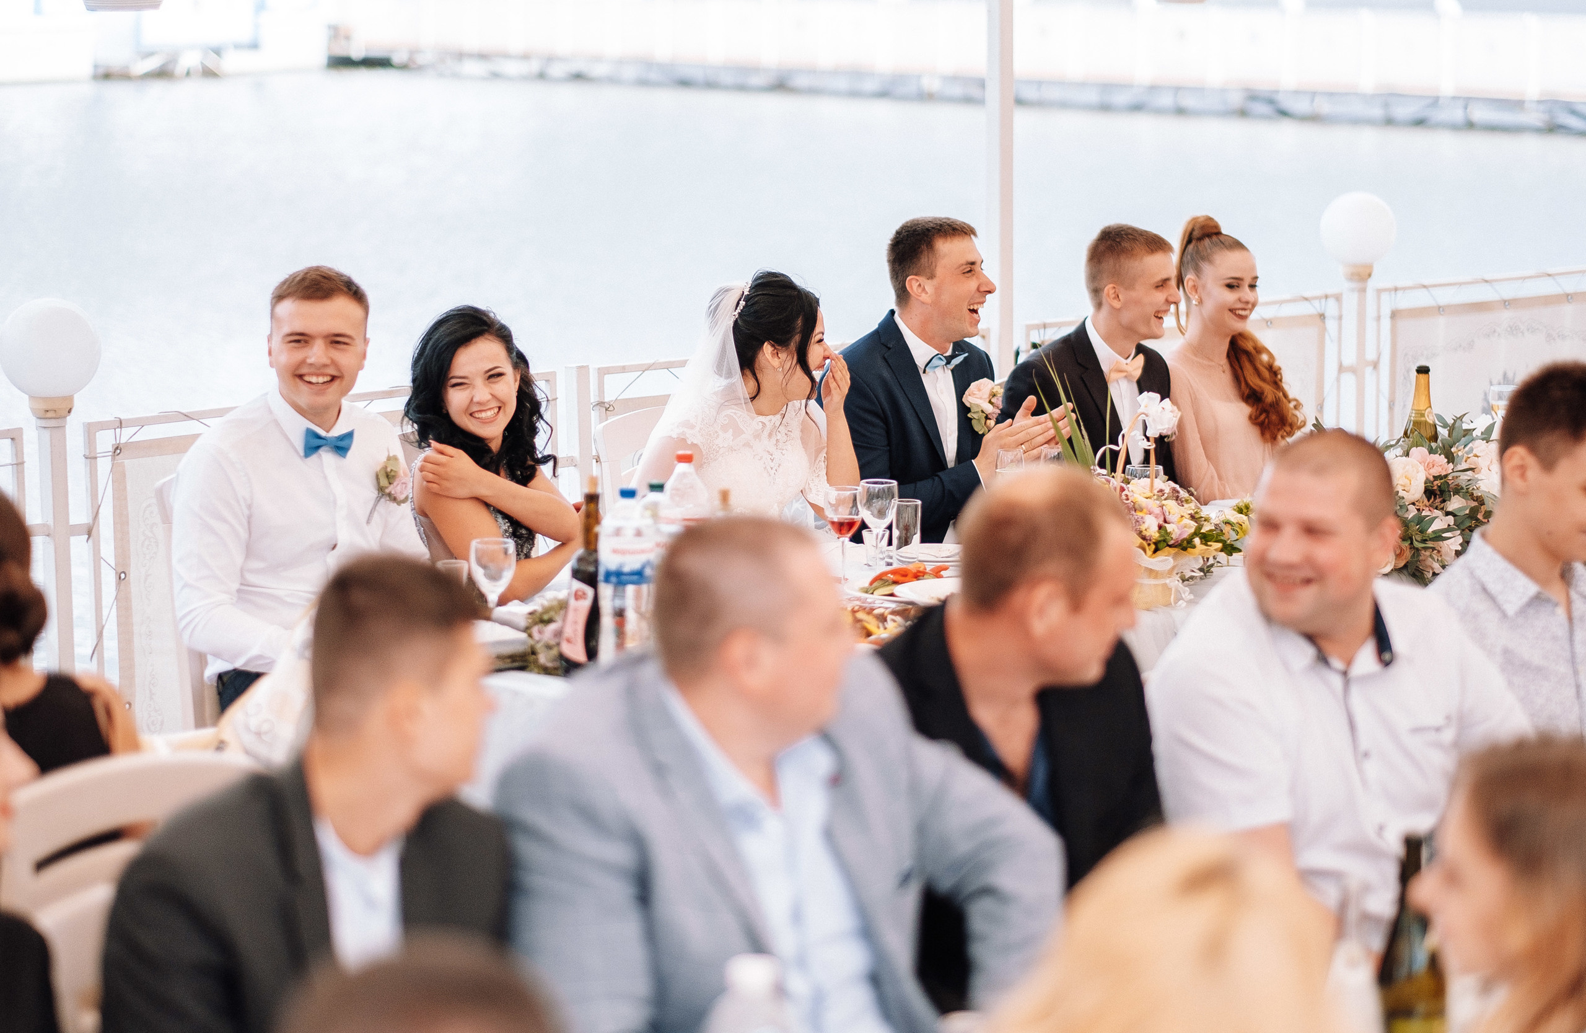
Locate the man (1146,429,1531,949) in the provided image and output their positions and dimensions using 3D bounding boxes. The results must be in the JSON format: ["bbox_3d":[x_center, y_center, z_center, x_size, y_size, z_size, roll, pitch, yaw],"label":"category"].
[{"bbox_3d":[0.687,0.554,4.491,0.580,1.301,0.800,-3,10,-18],"label":"man"}]

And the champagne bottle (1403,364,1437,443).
[{"bbox_3d":[1.249,-0.143,7.375,0.088,0.315,0.088,-9,12,-42],"label":"champagne bottle"}]

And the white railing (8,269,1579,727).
[{"bbox_3d":[0.349,0.049,8.716,5.090,0.950,0.070,-8,12,-41],"label":"white railing"}]

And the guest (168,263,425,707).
[{"bbox_3d":[-0.734,0.246,6.350,0.540,1.331,0.820,-7,11,-34],"label":"guest"}]

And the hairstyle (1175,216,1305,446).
[{"bbox_3d":[0.942,-0.393,7.800,0.240,0.490,0.240,8,12,41],"label":"hairstyle"}]

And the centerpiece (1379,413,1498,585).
[{"bbox_3d":[1.261,-0.031,7.350,0.380,0.350,0.300,-8,12,-38],"label":"centerpiece"}]

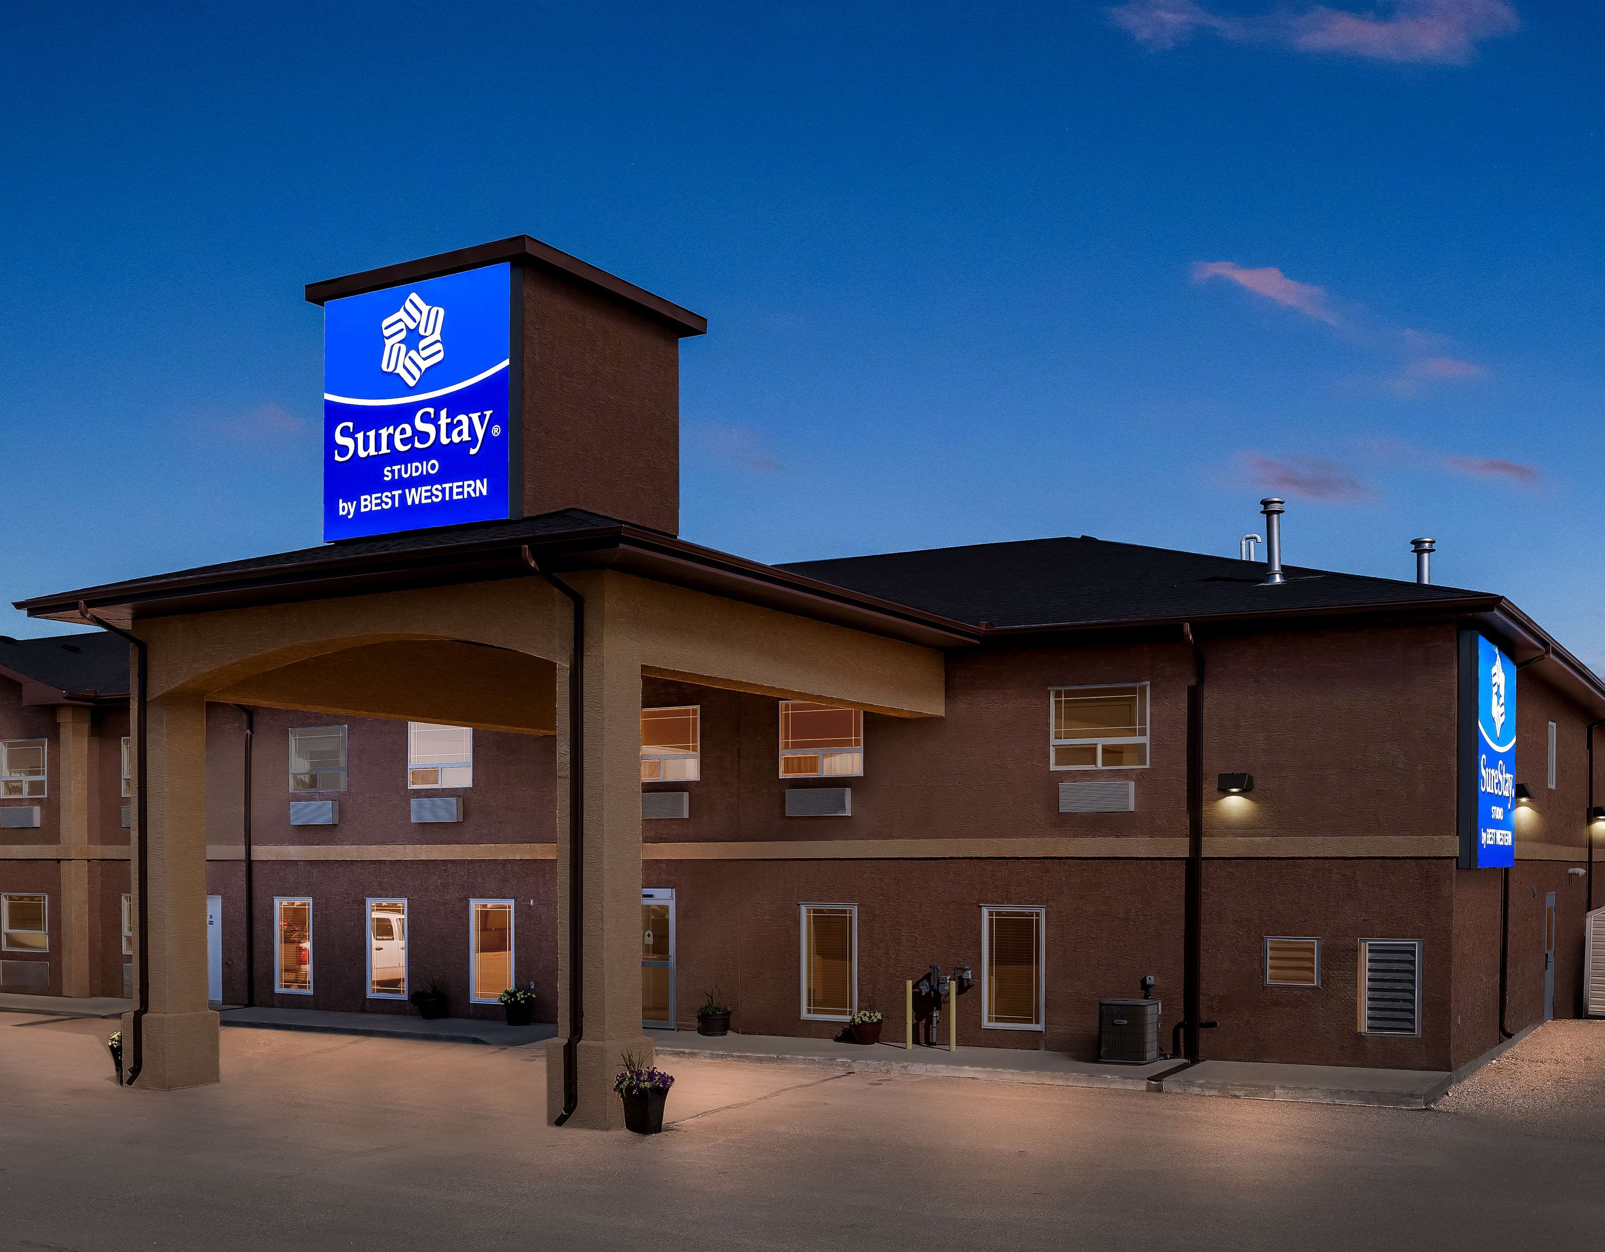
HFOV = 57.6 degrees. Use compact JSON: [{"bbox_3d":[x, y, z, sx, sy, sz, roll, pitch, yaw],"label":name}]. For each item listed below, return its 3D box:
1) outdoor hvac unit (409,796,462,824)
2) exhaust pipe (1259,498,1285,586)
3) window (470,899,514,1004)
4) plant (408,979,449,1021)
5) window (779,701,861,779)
[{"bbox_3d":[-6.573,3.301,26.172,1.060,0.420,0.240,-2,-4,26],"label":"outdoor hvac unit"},{"bbox_3d":[6.922,-1.232,21.500,0.360,1.290,0.360,-2,-4,26],"label":"exhaust pipe"},{"bbox_3d":[-5.472,5.746,25.758,0.980,1.840,0.100,-2,-4,26],"label":"window"},{"bbox_3d":[-6.575,6.586,25.700,0.620,0.670,0.600,0,-3,0],"label":"plant"},{"bbox_3d":[0.270,1.718,22.076,1.323,1.154,0.120,-2,-5,27],"label":"window"}]

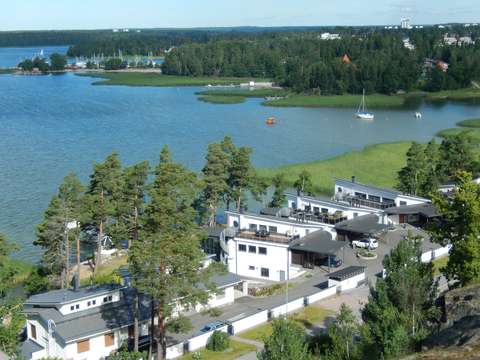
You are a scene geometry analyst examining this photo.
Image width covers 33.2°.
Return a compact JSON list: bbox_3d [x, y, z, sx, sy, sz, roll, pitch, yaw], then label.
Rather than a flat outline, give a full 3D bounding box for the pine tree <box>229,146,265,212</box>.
[{"bbox_3d":[1.220,1.480,176.090,7.510,17.900,7.510,0,11,0],"label":"pine tree"}]

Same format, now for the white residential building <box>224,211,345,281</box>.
[{"bbox_3d":[7.200,11.070,136.000,18.000,9.300,10.500,6,12,27],"label":"white residential building"}]

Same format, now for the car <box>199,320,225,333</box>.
[{"bbox_3d":[-4.050,19.850,106.730,1.800,1.480,4.500,10,14,42],"label":"car"}]

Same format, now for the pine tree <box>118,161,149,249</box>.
[{"bbox_3d":[-20.500,5.040,156.130,6.080,17.900,6.080,0,11,0],"label":"pine tree"}]

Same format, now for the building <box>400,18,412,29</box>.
[{"bbox_3d":[454.060,-426.710,2200.000,22.000,36.000,20.000,4,11,20],"label":"building"}]

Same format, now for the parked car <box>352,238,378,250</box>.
[{"bbox_3d":[22.860,11.840,146.490,4.500,1.500,1.800,7,13,31],"label":"parked car"}]

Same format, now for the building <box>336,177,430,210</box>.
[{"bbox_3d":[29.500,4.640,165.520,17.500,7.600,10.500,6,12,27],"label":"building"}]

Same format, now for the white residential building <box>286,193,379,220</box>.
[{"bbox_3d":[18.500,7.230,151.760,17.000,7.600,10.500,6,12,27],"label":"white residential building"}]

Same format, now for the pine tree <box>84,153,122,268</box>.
[{"bbox_3d":[-24.140,5.620,142.360,6.820,21.250,6.820,0,11,0],"label":"pine tree"}]

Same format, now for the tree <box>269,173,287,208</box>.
[{"bbox_3d":[8.830,3.410,188.400,4.240,10.550,4.240,0,11,0],"label":"tree"}]

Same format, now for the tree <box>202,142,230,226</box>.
[{"bbox_3d":[-5.280,1.570,171.570,6.250,19.400,6.250,0,11,0],"label":"tree"}]

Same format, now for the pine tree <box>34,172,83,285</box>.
[{"bbox_3d":[-28.850,8.300,130.410,7.560,19.400,7.560,0,11,0],"label":"pine tree"}]

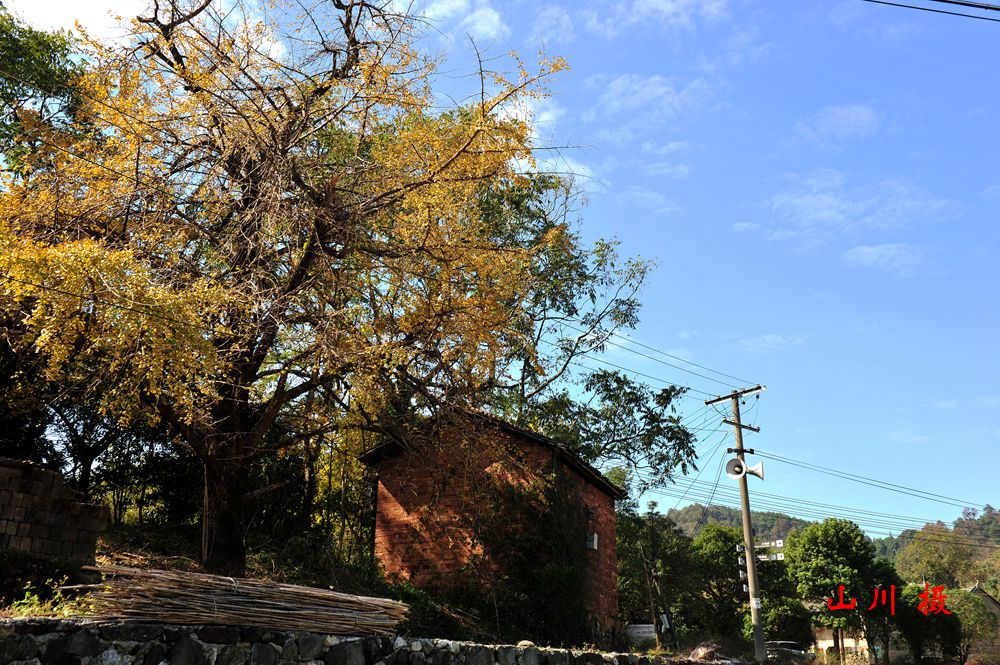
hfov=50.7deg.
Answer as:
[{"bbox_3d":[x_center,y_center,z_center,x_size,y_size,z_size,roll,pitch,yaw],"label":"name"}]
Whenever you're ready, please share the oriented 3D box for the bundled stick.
[{"bbox_3d":[-2.118,2.314,8.887,2.744,0.400,0.500,13,-24,-32],"label":"bundled stick"}]

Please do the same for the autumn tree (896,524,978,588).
[{"bbox_3d":[39.227,20.807,95.000,7.300,7.500,7.200,-8,-21,21],"label":"autumn tree"}]

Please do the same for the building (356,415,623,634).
[{"bbox_3d":[0.050,4.009,21.734,4.078,3.686,4.908,-7,-21,20],"label":"building"}]

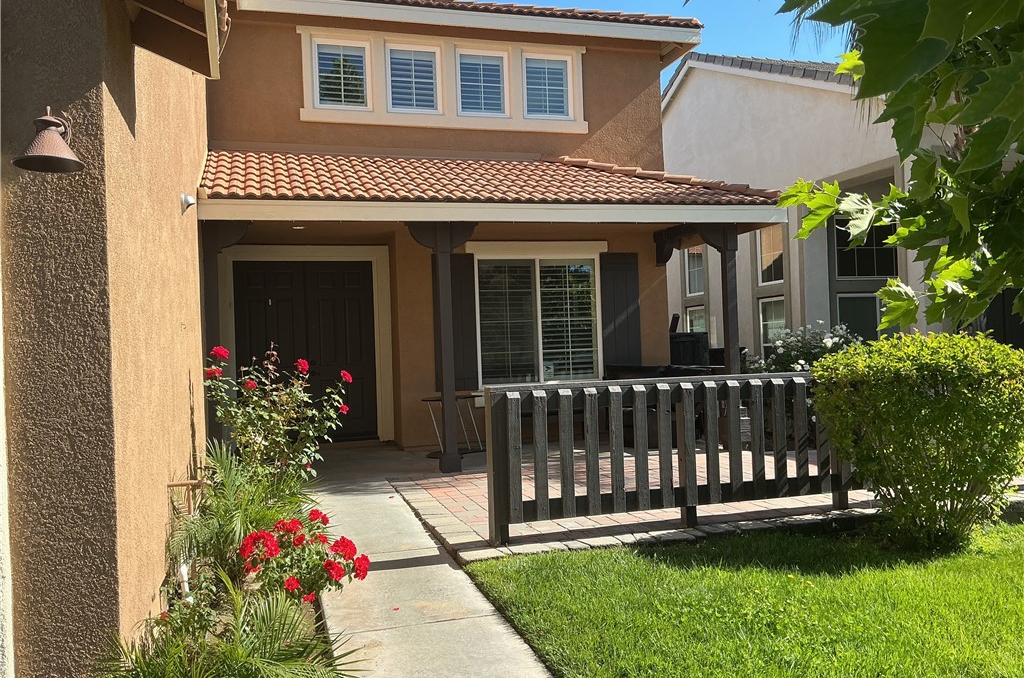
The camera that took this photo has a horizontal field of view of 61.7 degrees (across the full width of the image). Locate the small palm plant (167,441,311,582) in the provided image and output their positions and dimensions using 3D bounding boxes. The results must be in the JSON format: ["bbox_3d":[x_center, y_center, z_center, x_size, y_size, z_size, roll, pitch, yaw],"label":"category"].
[{"bbox_3d":[-1.750,1.116,5.550,0.850,0.880,0.780,-2,0,-16],"label":"small palm plant"}]

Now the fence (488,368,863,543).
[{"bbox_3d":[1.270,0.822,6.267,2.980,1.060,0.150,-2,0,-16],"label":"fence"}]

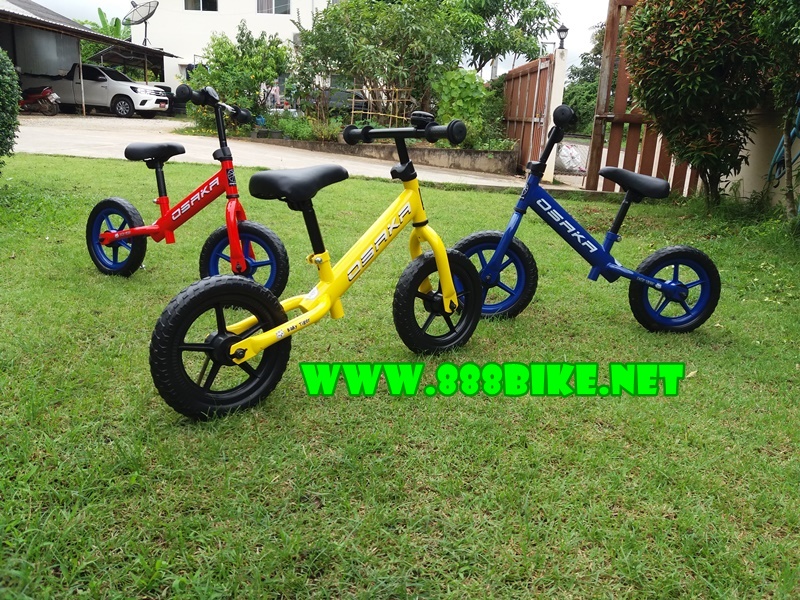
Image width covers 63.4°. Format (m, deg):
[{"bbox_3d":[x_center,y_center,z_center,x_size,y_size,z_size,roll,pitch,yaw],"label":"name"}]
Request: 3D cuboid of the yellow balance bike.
[{"bbox_3d":[-0.121,-0.101,1.434,0.882,0.605,0.422,-10,15,-41],"label":"yellow balance bike"}]

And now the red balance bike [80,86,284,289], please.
[{"bbox_3d":[-0.678,-0.336,2.033,0.873,0.649,0.370,13,17,30],"label":"red balance bike"}]

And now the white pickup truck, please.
[{"bbox_3d":[-10.426,-7.113,21.897,5.250,1.680,1.820,6,15,8],"label":"white pickup truck"}]

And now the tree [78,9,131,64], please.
[{"bbox_3d":[-11.873,-9.623,26.000,2.600,4.200,2.600,4,15,0],"label":"tree"}]

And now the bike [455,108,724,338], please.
[{"bbox_3d":[0.593,-0.233,1.993,0.874,0.649,0.370,3,15,-3],"label":"bike"}]

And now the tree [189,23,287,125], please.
[{"bbox_3d":[-3.969,-5.551,16.000,2.500,2.600,2.400,4,15,0],"label":"tree"}]

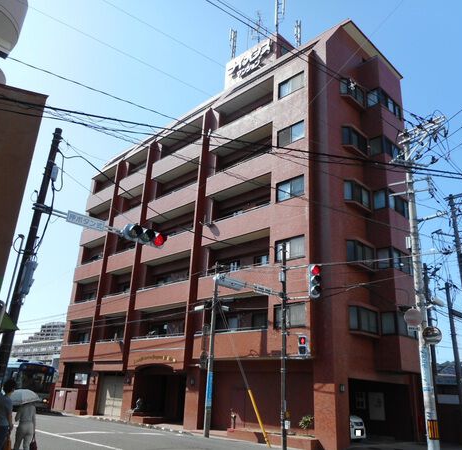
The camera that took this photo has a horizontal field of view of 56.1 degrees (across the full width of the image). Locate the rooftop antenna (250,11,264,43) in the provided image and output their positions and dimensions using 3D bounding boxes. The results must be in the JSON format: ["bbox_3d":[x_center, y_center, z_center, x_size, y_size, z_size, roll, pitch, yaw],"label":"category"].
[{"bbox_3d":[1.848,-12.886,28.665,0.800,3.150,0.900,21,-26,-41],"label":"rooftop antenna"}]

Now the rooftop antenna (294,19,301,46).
[{"bbox_3d":[4.580,-13.017,29.622,0.432,2.679,0.432,-17,-29,42],"label":"rooftop antenna"}]

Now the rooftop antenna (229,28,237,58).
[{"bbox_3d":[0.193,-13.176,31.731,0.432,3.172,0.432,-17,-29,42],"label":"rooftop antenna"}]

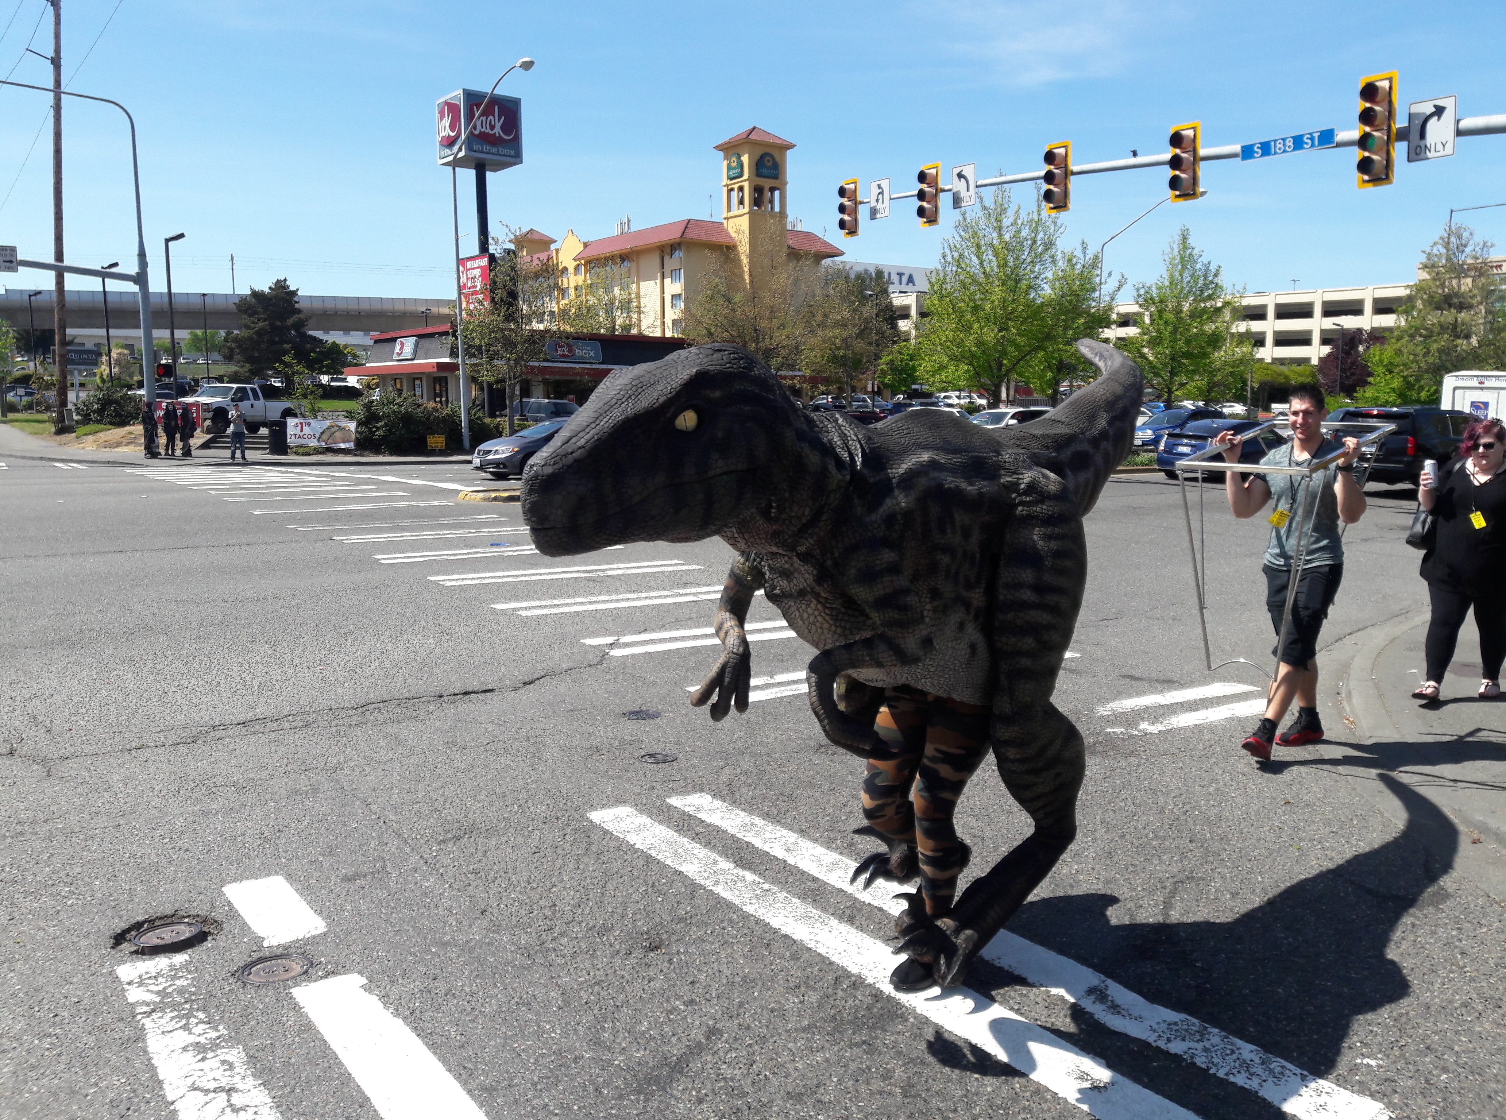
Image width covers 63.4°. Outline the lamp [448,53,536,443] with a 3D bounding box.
[{"bbox_3d":[-7.667,-8.756,36.593,0.420,10.971,4.798,-6,9,-40],"label":"lamp"}]

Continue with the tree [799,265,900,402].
[{"bbox_3d":[4.125,-8.871,51.941,4.200,7.033,4.200,0,7,0],"label":"tree"}]

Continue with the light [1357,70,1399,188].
[{"bbox_3d":[9.659,-6.712,18.945,0.450,1.660,0.590,-5,9,-34],"label":"light"}]

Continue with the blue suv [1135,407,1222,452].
[{"bbox_3d":[14.523,-4.258,41.509,4.530,1.680,1.900,-5,9,-39],"label":"blue suv"}]

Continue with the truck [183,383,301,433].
[{"bbox_3d":[-21.123,-6.228,50.300,2.050,2.000,5.900,3,7,24],"label":"truck"}]

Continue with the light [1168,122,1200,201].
[{"bbox_3d":[7.560,-6.980,21.406,0.400,1.310,0.600,-5,8,-33],"label":"light"}]

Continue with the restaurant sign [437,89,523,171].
[{"bbox_3d":[-11.804,-18.482,52.696,2.700,2.700,2.700,-6,9,-37],"label":"restaurant sign"}]

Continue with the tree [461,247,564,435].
[{"bbox_3d":[-8.975,-7.997,45.000,3.900,7.400,3.900,0,7,0],"label":"tree"}]

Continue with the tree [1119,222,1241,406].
[{"bbox_3d":[18.135,-9.503,51.642,5.300,8.940,5.300,2,8,19],"label":"tree"}]

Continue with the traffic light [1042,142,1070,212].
[{"bbox_3d":[5.910,-7.424,23.671,0.400,1.300,0.590,-6,9,-36],"label":"traffic light"}]

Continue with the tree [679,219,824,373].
[{"bbox_3d":[0.047,-8.702,46.514,5.300,8.206,5.000,0,7,0],"label":"tree"}]

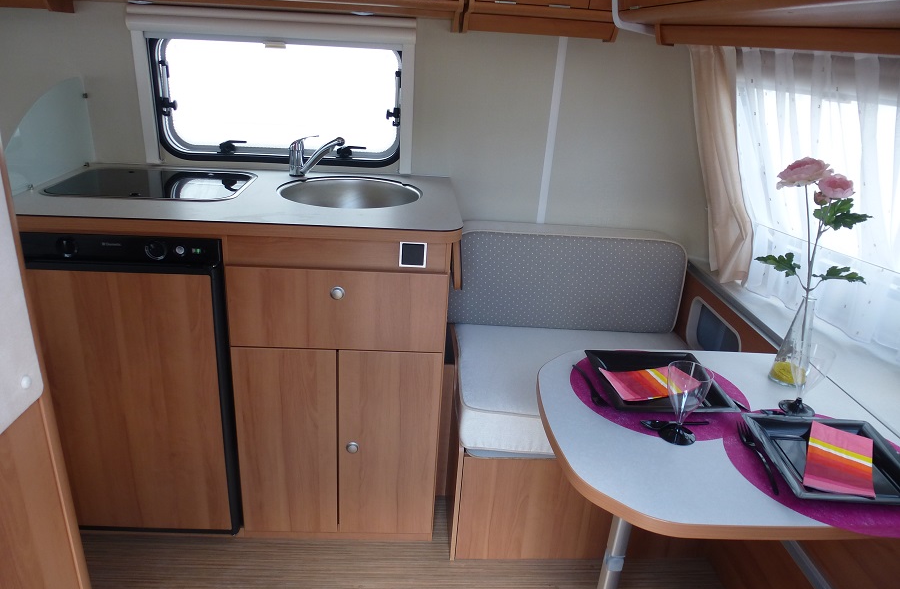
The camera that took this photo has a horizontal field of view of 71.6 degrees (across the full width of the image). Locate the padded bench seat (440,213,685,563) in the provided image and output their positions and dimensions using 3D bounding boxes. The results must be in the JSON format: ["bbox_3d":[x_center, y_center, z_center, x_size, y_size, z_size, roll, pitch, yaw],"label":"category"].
[{"bbox_3d":[0.364,0.250,1.845,0.715,0.772,0.650,2,21,-4],"label":"padded bench seat"}]

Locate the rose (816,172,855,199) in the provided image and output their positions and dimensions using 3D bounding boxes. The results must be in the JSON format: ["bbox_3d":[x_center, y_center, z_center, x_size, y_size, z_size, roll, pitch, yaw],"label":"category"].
[{"bbox_3d":[0.677,-0.188,1.095,0.063,0.043,0.060,2,21,-4],"label":"rose"}]

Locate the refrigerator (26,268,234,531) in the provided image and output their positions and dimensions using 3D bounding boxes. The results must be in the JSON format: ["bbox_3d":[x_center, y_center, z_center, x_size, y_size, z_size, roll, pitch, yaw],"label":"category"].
[{"bbox_3d":[-0.788,0.178,1.764,0.486,0.807,0.520,2,21,-4],"label":"refrigerator"}]

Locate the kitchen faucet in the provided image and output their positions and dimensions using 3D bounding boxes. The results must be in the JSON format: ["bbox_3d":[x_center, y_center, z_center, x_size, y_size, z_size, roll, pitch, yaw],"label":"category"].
[{"bbox_3d":[-0.379,-0.393,1.784,0.225,0.132,0.050,19,27,35],"label":"kitchen faucet"}]

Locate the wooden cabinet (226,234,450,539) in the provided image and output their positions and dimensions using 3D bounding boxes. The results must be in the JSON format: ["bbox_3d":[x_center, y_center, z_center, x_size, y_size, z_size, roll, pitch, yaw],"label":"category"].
[{"bbox_3d":[-0.291,0.169,1.823,0.508,0.869,0.570,2,21,-4],"label":"wooden cabinet"}]

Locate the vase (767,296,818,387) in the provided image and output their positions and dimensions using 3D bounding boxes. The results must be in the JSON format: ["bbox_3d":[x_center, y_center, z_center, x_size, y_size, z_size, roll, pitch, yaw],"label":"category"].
[{"bbox_3d":[0.673,0.085,1.203,0.071,0.172,0.071,2,21,-4],"label":"vase"}]

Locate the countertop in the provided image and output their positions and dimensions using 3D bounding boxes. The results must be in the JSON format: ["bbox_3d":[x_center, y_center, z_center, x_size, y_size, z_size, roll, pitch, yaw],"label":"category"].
[{"bbox_3d":[-0.512,-0.252,1.633,1.068,0.035,0.604,2,21,-4],"label":"countertop"}]

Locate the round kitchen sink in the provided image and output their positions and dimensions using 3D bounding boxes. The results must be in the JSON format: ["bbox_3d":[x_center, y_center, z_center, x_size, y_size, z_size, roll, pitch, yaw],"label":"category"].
[{"bbox_3d":[-0.271,-0.219,1.716,0.390,0.135,0.390,2,21,-4],"label":"round kitchen sink"}]

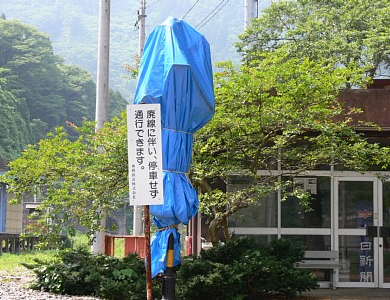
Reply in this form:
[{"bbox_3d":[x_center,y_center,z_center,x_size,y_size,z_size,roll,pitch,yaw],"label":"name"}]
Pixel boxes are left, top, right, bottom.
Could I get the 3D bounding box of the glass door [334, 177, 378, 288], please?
[{"bbox_3d":[2.940,1.502,18.300,0.810,2.010,0.080,1,-3,-1],"label":"glass door"}]

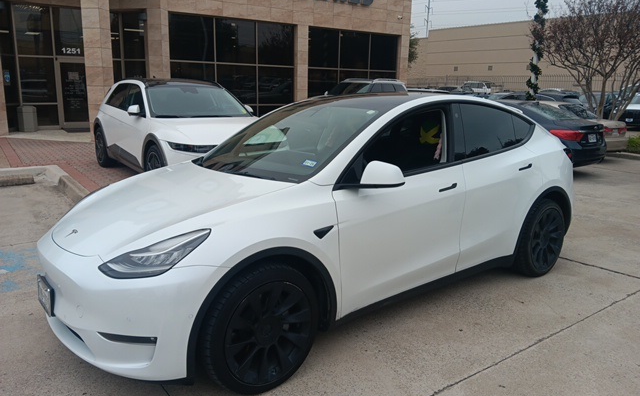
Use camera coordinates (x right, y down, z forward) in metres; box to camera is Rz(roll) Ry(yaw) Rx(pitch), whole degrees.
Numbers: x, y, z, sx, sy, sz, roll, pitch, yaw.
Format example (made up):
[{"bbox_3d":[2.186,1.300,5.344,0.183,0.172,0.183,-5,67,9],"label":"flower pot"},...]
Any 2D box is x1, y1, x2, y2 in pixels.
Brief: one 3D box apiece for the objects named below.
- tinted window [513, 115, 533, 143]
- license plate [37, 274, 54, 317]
[{"bbox_3d":[1.737,-0.598,4.077,0.340,0.250,0.050,-8,-11,-37],"label":"tinted window"},{"bbox_3d":[-1.535,0.539,2.680,0.030,0.160,0.310,-8,15,-37],"label":"license plate"}]

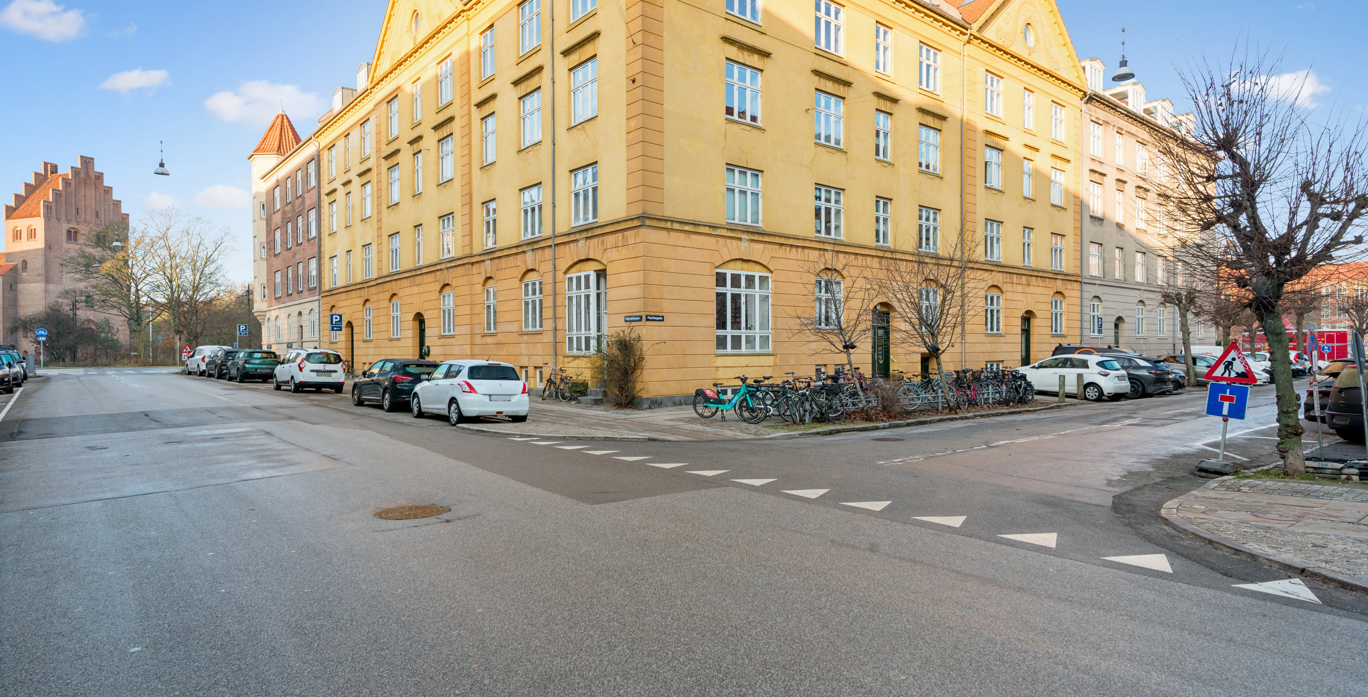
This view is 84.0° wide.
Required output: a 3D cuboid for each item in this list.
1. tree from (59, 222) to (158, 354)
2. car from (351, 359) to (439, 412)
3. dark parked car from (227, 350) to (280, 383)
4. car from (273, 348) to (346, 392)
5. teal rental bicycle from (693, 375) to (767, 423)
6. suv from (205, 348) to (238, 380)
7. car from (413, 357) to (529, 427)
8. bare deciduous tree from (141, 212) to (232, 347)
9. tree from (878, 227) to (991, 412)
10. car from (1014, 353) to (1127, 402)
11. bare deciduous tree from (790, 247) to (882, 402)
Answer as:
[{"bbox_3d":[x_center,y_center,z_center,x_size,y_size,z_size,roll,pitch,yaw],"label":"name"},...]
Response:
[{"bbox_3d":[-55.200,-5.400,73.000,7.600,13.300,7.600,0,0,-37],"label":"tree"},{"bbox_3d":[-8.430,1.030,22.560,1.790,1.440,4.050,0,0,-40],"label":"car"},{"bbox_3d":[-22.000,0.900,38.850,1.810,1.570,4.330,0,0,-40],"label":"dark parked car"},{"bbox_3d":[-15.150,0.890,30.650,1.750,1.690,4.500,0,0,-40],"label":"car"},{"bbox_3d":[1.070,1.160,17.600,1.800,1.070,0.600,0,0,23],"label":"teal rental bicycle"},{"bbox_3d":[-25.700,0.860,43.100,1.840,1.620,4.450,0,0,-41],"label":"suv"},{"bbox_3d":[-5.370,1.000,18.750,1.700,1.510,3.870,0,0,-40],"label":"car"},{"bbox_3d":[-55.000,-6.900,84.000,9.600,16.300,9.000,0,0,-33],"label":"bare deciduous tree"},{"bbox_3d":[6.600,-0.730,20.200,2.800,4.750,2.700,0,0,18],"label":"tree"},{"bbox_3d":[14.400,1.050,28.450,1.780,1.560,4.080,0,0,-37],"label":"car"},{"bbox_3d":[3.450,-0.380,17.400,2.000,3.800,2.000,0,0,0],"label":"bare deciduous tree"}]

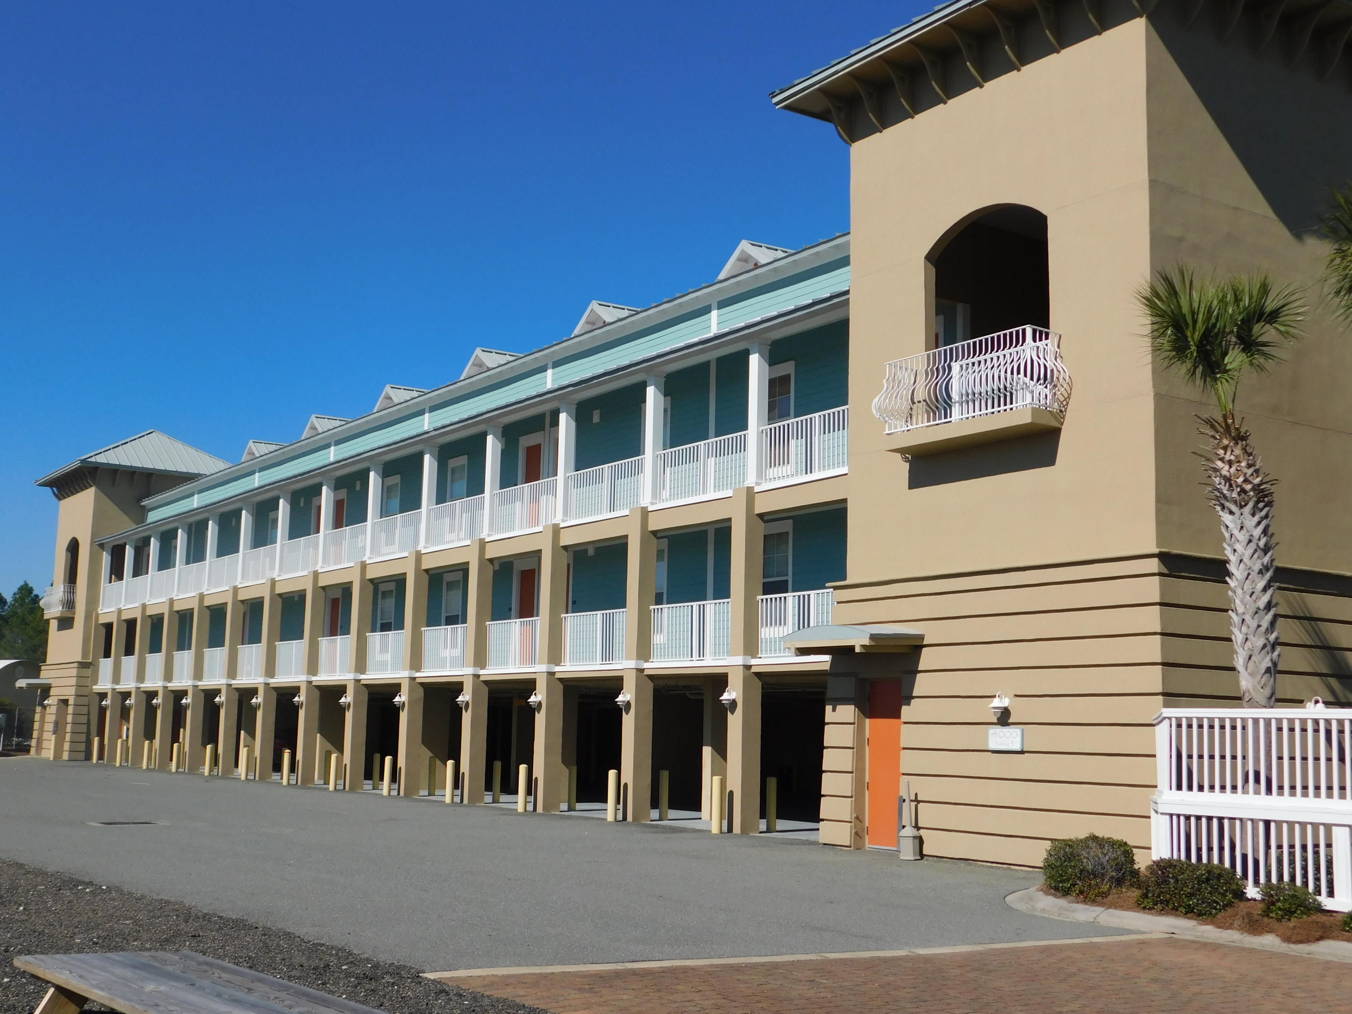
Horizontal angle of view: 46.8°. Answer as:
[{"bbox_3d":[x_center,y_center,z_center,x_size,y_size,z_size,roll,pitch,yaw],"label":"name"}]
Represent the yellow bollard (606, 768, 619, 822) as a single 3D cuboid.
[{"bbox_3d":[-1.119,5.156,27.905,0.167,0.917,0.167,7,-10,-34],"label":"yellow bollard"}]

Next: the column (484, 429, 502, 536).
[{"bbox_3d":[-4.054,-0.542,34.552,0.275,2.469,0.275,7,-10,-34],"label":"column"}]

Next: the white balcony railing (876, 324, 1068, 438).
[{"bbox_3d":[4.082,-1.724,22.042,0.840,1.070,3.150,7,-10,-34],"label":"white balcony railing"}]

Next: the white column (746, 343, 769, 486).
[{"bbox_3d":[1.486,-1.639,28.064,0.280,2.550,0.280,7,-10,-34],"label":"white column"}]

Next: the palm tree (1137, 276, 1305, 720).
[{"bbox_3d":[6.233,0.760,17.661,1.950,7.010,1.950,-1,-9,18],"label":"palm tree"}]

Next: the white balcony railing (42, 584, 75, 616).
[{"bbox_3d":[-24.621,3.695,62.332,0.760,1.071,3.065,7,-10,-34],"label":"white balcony railing"}]

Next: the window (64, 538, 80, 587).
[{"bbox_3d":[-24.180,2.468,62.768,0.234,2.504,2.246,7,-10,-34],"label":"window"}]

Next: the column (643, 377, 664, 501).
[{"bbox_3d":[-0.451,-1.305,30.829,0.280,2.550,0.280,7,-10,-34],"label":"column"}]

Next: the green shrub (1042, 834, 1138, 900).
[{"bbox_3d":[4.165,3.610,15.734,0.945,0.581,0.945,1,-8,0],"label":"green shrub"}]

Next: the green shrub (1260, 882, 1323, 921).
[{"bbox_3d":[5.508,3.529,14.000,0.554,0.303,0.554,7,-10,-34],"label":"green shrub"}]

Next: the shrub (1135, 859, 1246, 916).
[{"bbox_3d":[4.977,3.657,15.103,1.030,0.490,0.950,-1,-9,18],"label":"shrub"}]

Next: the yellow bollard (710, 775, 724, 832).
[{"bbox_3d":[0.700,5.033,26.350,0.165,0.950,0.165,7,-10,-34],"label":"yellow bollard"}]

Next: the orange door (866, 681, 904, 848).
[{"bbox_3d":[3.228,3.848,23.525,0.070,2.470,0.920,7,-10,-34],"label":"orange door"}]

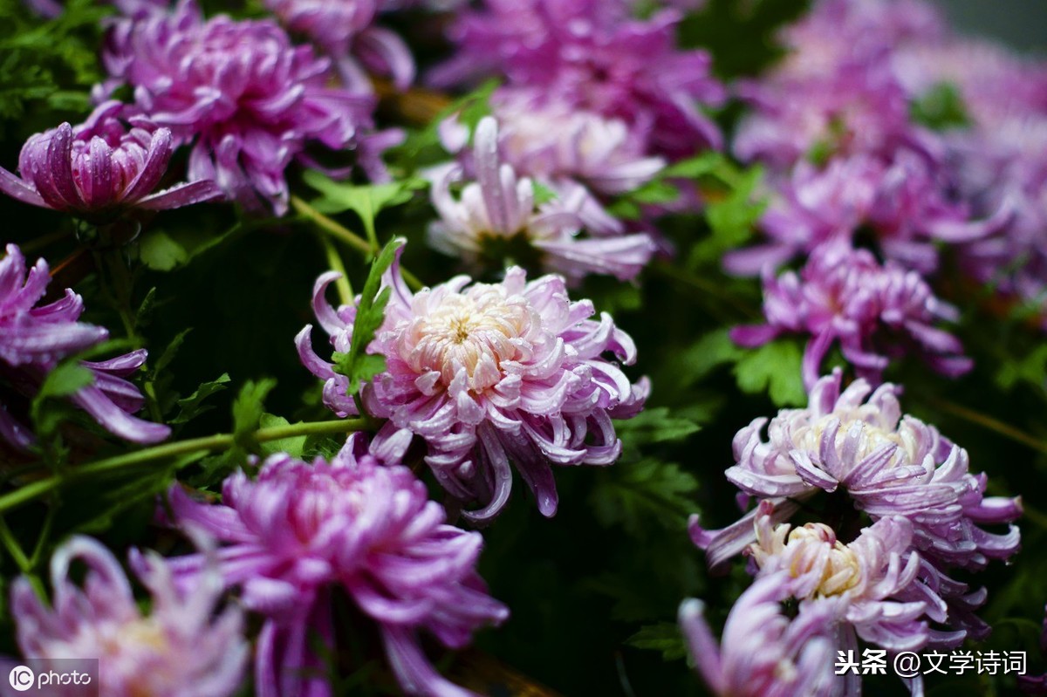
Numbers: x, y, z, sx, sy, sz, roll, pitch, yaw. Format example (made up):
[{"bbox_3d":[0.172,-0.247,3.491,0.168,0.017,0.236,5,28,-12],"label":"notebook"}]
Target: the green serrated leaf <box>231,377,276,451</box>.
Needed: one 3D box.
[{"bbox_3d":[-0.085,0.021,0.685,0.009,0.019,0.008,12,14,0],"label":"green serrated leaf"}]

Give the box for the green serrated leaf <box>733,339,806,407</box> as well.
[{"bbox_3d":[0.091,0.009,0.810,0.026,0.022,0.012,2,18,6],"label":"green serrated leaf"}]

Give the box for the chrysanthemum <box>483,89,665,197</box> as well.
[{"bbox_3d":[0.021,-0.084,0.900,0.078,0.038,0.070,0,30,0],"label":"chrysanthemum"}]

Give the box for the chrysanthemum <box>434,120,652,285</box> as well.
[{"bbox_3d":[0.007,-0.059,0.840,0.084,0.055,0.075,0,18,0],"label":"chrysanthemum"}]

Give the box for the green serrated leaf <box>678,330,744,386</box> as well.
[{"bbox_3d":[0.075,0.004,0.870,0.025,0.017,0.022,-13,25,-29],"label":"green serrated leaf"}]

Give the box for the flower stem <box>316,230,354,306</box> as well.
[{"bbox_3d":[-0.065,-0.028,0.750,0.004,0.030,0.004,-22,-9,0],"label":"flower stem"}]

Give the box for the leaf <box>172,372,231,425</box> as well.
[{"bbox_3d":[-0.103,0.016,0.700,0.019,0.013,0.016,-13,25,-29],"label":"leaf"}]

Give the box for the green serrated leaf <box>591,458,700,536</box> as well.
[{"bbox_3d":[0.046,0.056,0.820,0.037,0.021,0.020,-4,18,-11],"label":"green serrated leaf"}]

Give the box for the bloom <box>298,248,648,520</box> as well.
[{"bbox_3d":[-0.017,0.012,0.710,0.112,0.062,0.102,-2,47,2],"label":"bloom"}]

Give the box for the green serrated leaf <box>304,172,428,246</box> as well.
[{"bbox_3d":[-0.057,-0.050,0.780,0.045,0.018,0.030,0,22,0],"label":"green serrated leaf"}]

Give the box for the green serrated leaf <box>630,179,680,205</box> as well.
[{"bbox_3d":[0.051,-0.061,0.840,0.015,0.006,0.014,-6,19,-17],"label":"green serrated leaf"}]

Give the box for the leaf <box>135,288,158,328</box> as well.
[{"bbox_3d":[-0.129,-0.014,0.745,0.006,0.015,0.007,23,12,-15],"label":"leaf"}]

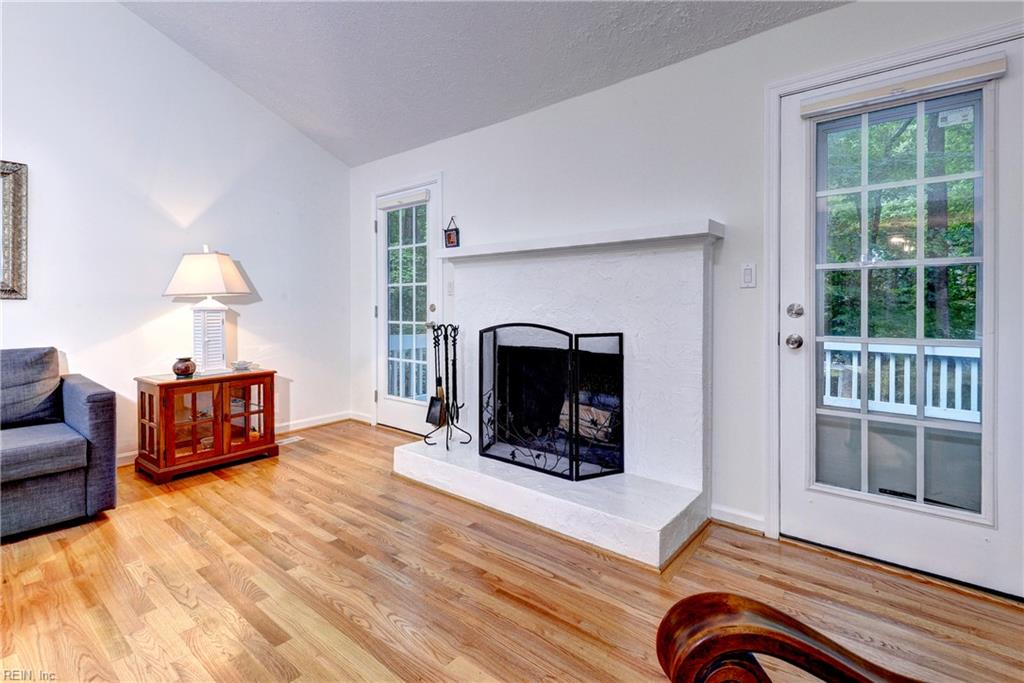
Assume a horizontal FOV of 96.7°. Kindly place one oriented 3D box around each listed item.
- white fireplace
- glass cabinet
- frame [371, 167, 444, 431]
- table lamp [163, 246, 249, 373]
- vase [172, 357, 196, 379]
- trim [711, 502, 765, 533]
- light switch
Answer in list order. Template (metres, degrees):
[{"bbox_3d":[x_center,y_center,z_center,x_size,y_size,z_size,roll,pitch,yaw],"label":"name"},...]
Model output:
[{"bbox_3d":[0.145,0.140,2.590,1.820,1.470,0.610,3,4,39],"label":"white fireplace"},{"bbox_3d":[-2.033,0.527,3.083,0.385,0.598,0.715,1,2,38],"label":"glass cabinet"},{"bbox_3d":[-0.896,-0.290,3.872,0.920,2.135,0.100,1,2,38],"label":"frame"},{"bbox_3d":[-2.058,-0.215,3.099,0.375,0.880,0.375,0,2,-9],"label":"table lamp"},{"bbox_3d":[-2.147,0.176,2.985,0.125,0.120,0.125,1,2,38],"label":"vase"},{"bbox_3d":[1.095,0.851,2.203,0.235,0.080,0.020,1,2,38],"label":"trim"},{"bbox_3d":[1.134,-0.314,2.183,0.071,0.117,0.012,1,2,38],"label":"light switch"}]

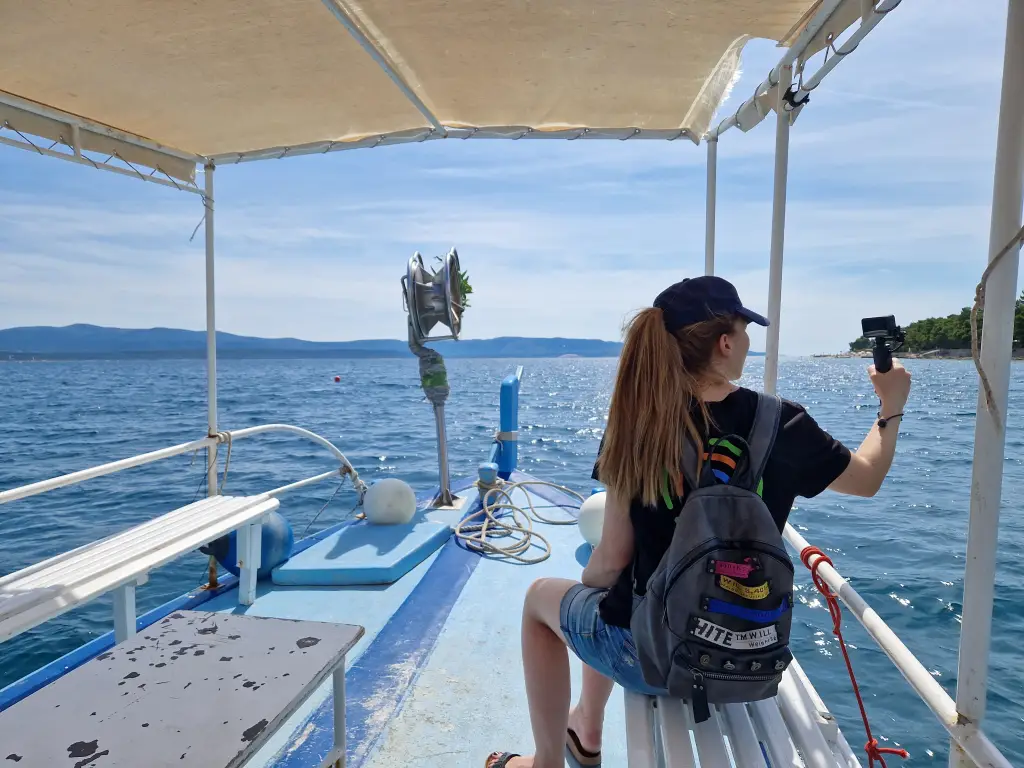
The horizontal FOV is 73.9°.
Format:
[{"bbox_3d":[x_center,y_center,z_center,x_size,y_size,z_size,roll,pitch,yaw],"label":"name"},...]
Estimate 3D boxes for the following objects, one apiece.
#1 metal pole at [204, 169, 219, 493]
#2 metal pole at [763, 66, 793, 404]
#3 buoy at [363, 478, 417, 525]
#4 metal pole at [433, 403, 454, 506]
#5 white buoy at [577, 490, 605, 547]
[{"bbox_3d":[-1.319,-0.068,2.980,0.036,1.800,0.036,1,3,0],"label":"metal pole"},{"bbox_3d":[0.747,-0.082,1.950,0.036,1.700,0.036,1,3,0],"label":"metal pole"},{"bbox_3d":[-0.698,0.688,3.900,0.300,0.295,0.310,0,2,0],"label":"buoy"},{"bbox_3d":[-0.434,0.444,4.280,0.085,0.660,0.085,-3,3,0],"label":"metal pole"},{"bbox_3d":[0.491,0.706,3.500,0.303,0.303,0.315,0,2,0],"label":"white buoy"}]

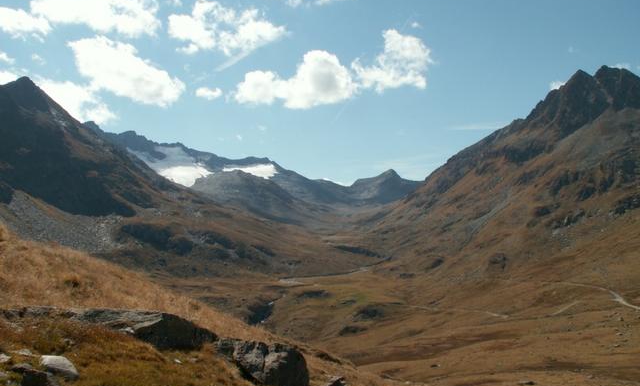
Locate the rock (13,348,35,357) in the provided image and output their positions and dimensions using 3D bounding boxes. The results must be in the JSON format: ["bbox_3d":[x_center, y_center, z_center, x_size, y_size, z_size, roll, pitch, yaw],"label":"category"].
[{"bbox_3d":[-4.078,2.194,8.900,0.300,0.120,0.240,0,0,0],"label":"rock"}]

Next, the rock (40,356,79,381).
[{"bbox_3d":[-3.301,2.224,8.200,0.470,0.280,0.360,0,0,0],"label":"rock"}]

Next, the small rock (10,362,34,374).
[{"bbox_3d":[-3.724,2.184,8.100,0.290,0.130,0.230,0,0,0],"label":"small rock"}]

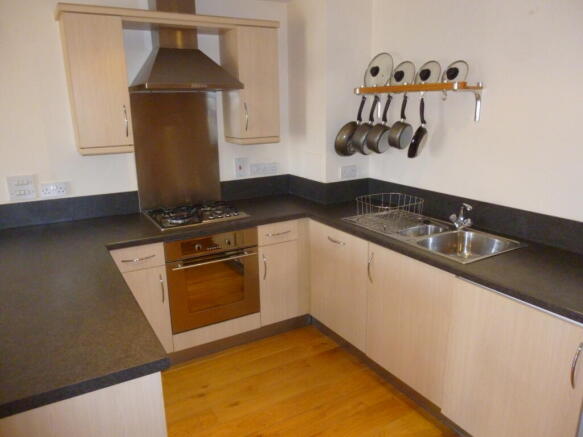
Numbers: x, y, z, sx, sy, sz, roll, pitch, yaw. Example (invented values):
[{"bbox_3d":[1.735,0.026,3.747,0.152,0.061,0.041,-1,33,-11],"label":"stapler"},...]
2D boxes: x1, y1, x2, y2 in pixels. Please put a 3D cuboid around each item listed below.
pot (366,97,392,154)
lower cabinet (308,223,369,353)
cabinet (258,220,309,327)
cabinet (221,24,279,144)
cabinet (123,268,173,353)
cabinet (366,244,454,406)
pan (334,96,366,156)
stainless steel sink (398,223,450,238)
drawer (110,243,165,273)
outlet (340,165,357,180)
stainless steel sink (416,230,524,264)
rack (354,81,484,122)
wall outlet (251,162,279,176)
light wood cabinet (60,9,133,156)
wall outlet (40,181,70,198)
[{"bbox_3d":[0.605,-0.599,2.694,0.178,0.369,0.095,-13,36,-40],"label":"pot"},{"bbox_3d":[0.538,0.373,2.877,0.570,0.715,0.610,-9,17,-29],"label":"lower cabinet"},{"bbox_3d":[-0.200,0.311,3.149,0.382,0.719,0.580,-9,17,-29],"label":"cabinet"},{"bbox_3d":[-0.294,-0.924,2.999,0.305,0.755,0.318,-9,17,-29],"label":"cabinet"},{"bbox_3d":[-1.008,0.510,2.704,0.300,0.583,0.580,-9,17,-29],"label":"cabinet"},{"bbox_3d":[0.842,0.502,2.371,0.570,0.719,0.588,-9,17,-29],"label":"cabinet"},{"bbox_3d":[0.443,-0.620,2.899,0.256,0.433,0.065,-9,35,-29],"label":"pan"},{"bbox_3d":[0.770,0.126,2.468,0.310,0.120,0.165,-9,17,-29],"label":"stainless steel sink"},{"bbox_3d":[-0.990,0.172,2.574,0.300,0.134,0.490,-9,17,-29],"label":"drawer"},{"bbox_3d":[0.425,-0.336,3.089,0.146,0.091,0.012,-9,17,-29],"label":"outlet"},{"bbox_3d":[0.912,0.210,2.229,0.460,0.170,0.380,-9,17,-29],"label":"stainless steel sink"},{"bbox_3d":[0.746,-0.709,2.600,0.204,0.205,0.925,-9,17,-29],"label":"rack"},{"bbox_3d":[-0.213,-0.390,3.366,0.230,0.084,0.013,-9,17,-29],"label":"wall outlet"},{"bbox_3d":[-1.141,-0.768,2.480,0.295,0.742,0.320,-9,17,-29],"label":"light wood cabinet"},{"bbox_3d":[-1.492,-0.174,2.648,0.142,0.086,0.013,-9,17,-29],"label":"wall outlet"}]

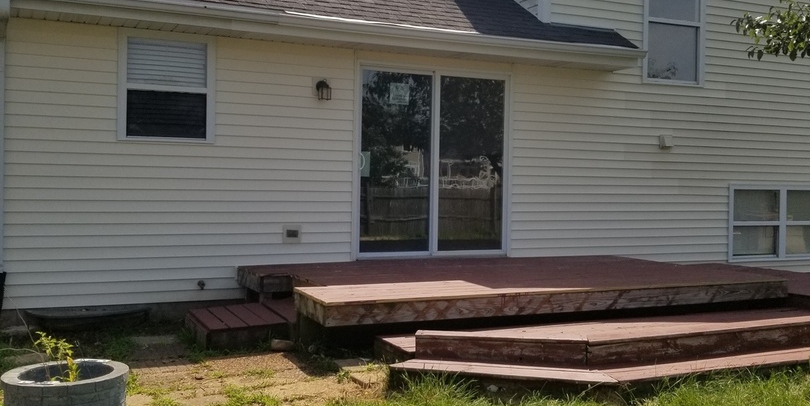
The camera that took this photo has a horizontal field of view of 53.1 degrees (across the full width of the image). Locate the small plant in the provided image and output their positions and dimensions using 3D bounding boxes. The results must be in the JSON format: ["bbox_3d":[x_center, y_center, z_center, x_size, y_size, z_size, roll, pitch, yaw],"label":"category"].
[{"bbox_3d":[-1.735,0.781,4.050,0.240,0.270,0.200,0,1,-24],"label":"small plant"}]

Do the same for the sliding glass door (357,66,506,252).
[{"bbox_3d":[0.323,-0.413,8.713,1.780,1.960,0.100,0,1,-24],"label":"sliding glass door"}]

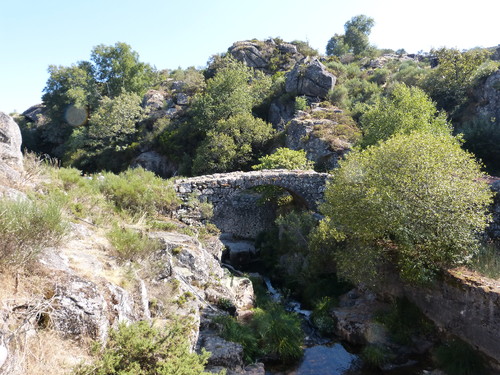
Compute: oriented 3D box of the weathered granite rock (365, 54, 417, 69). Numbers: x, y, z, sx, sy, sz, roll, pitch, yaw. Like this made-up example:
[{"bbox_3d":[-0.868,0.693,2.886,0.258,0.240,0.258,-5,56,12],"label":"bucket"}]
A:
[{"bbox_3d":[21.705,-19.191,55.000,7.760,1.780,4.500,0,8,0],"label":"weathered granite rock"}]

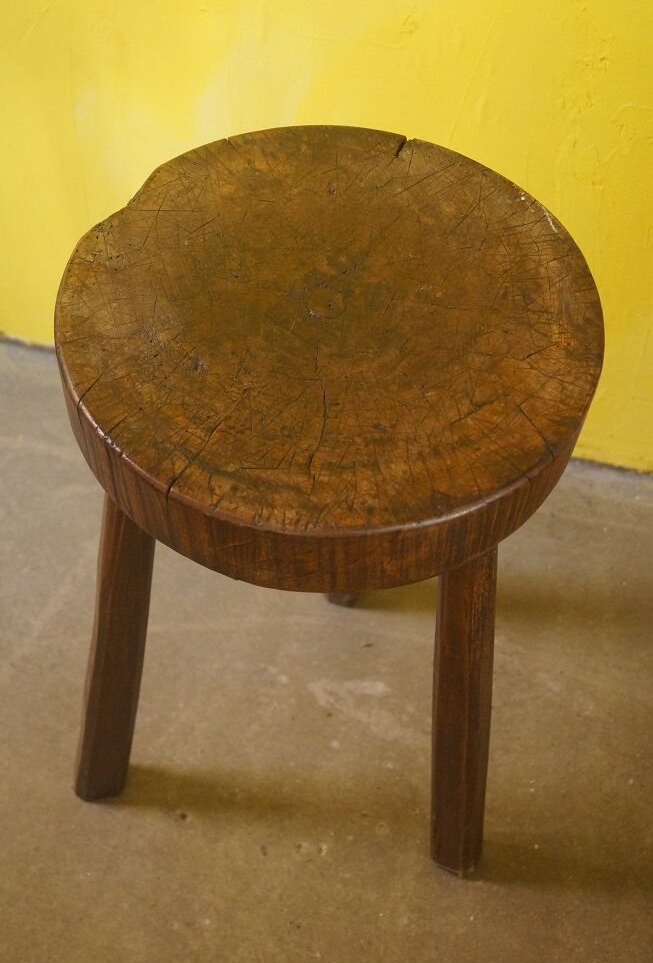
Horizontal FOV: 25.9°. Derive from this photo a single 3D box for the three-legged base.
[{"bbox_3d":[-0.007,0.042,0.964,0.308,0.406,0.248,10,51,4],"label":"three-legged base"}]

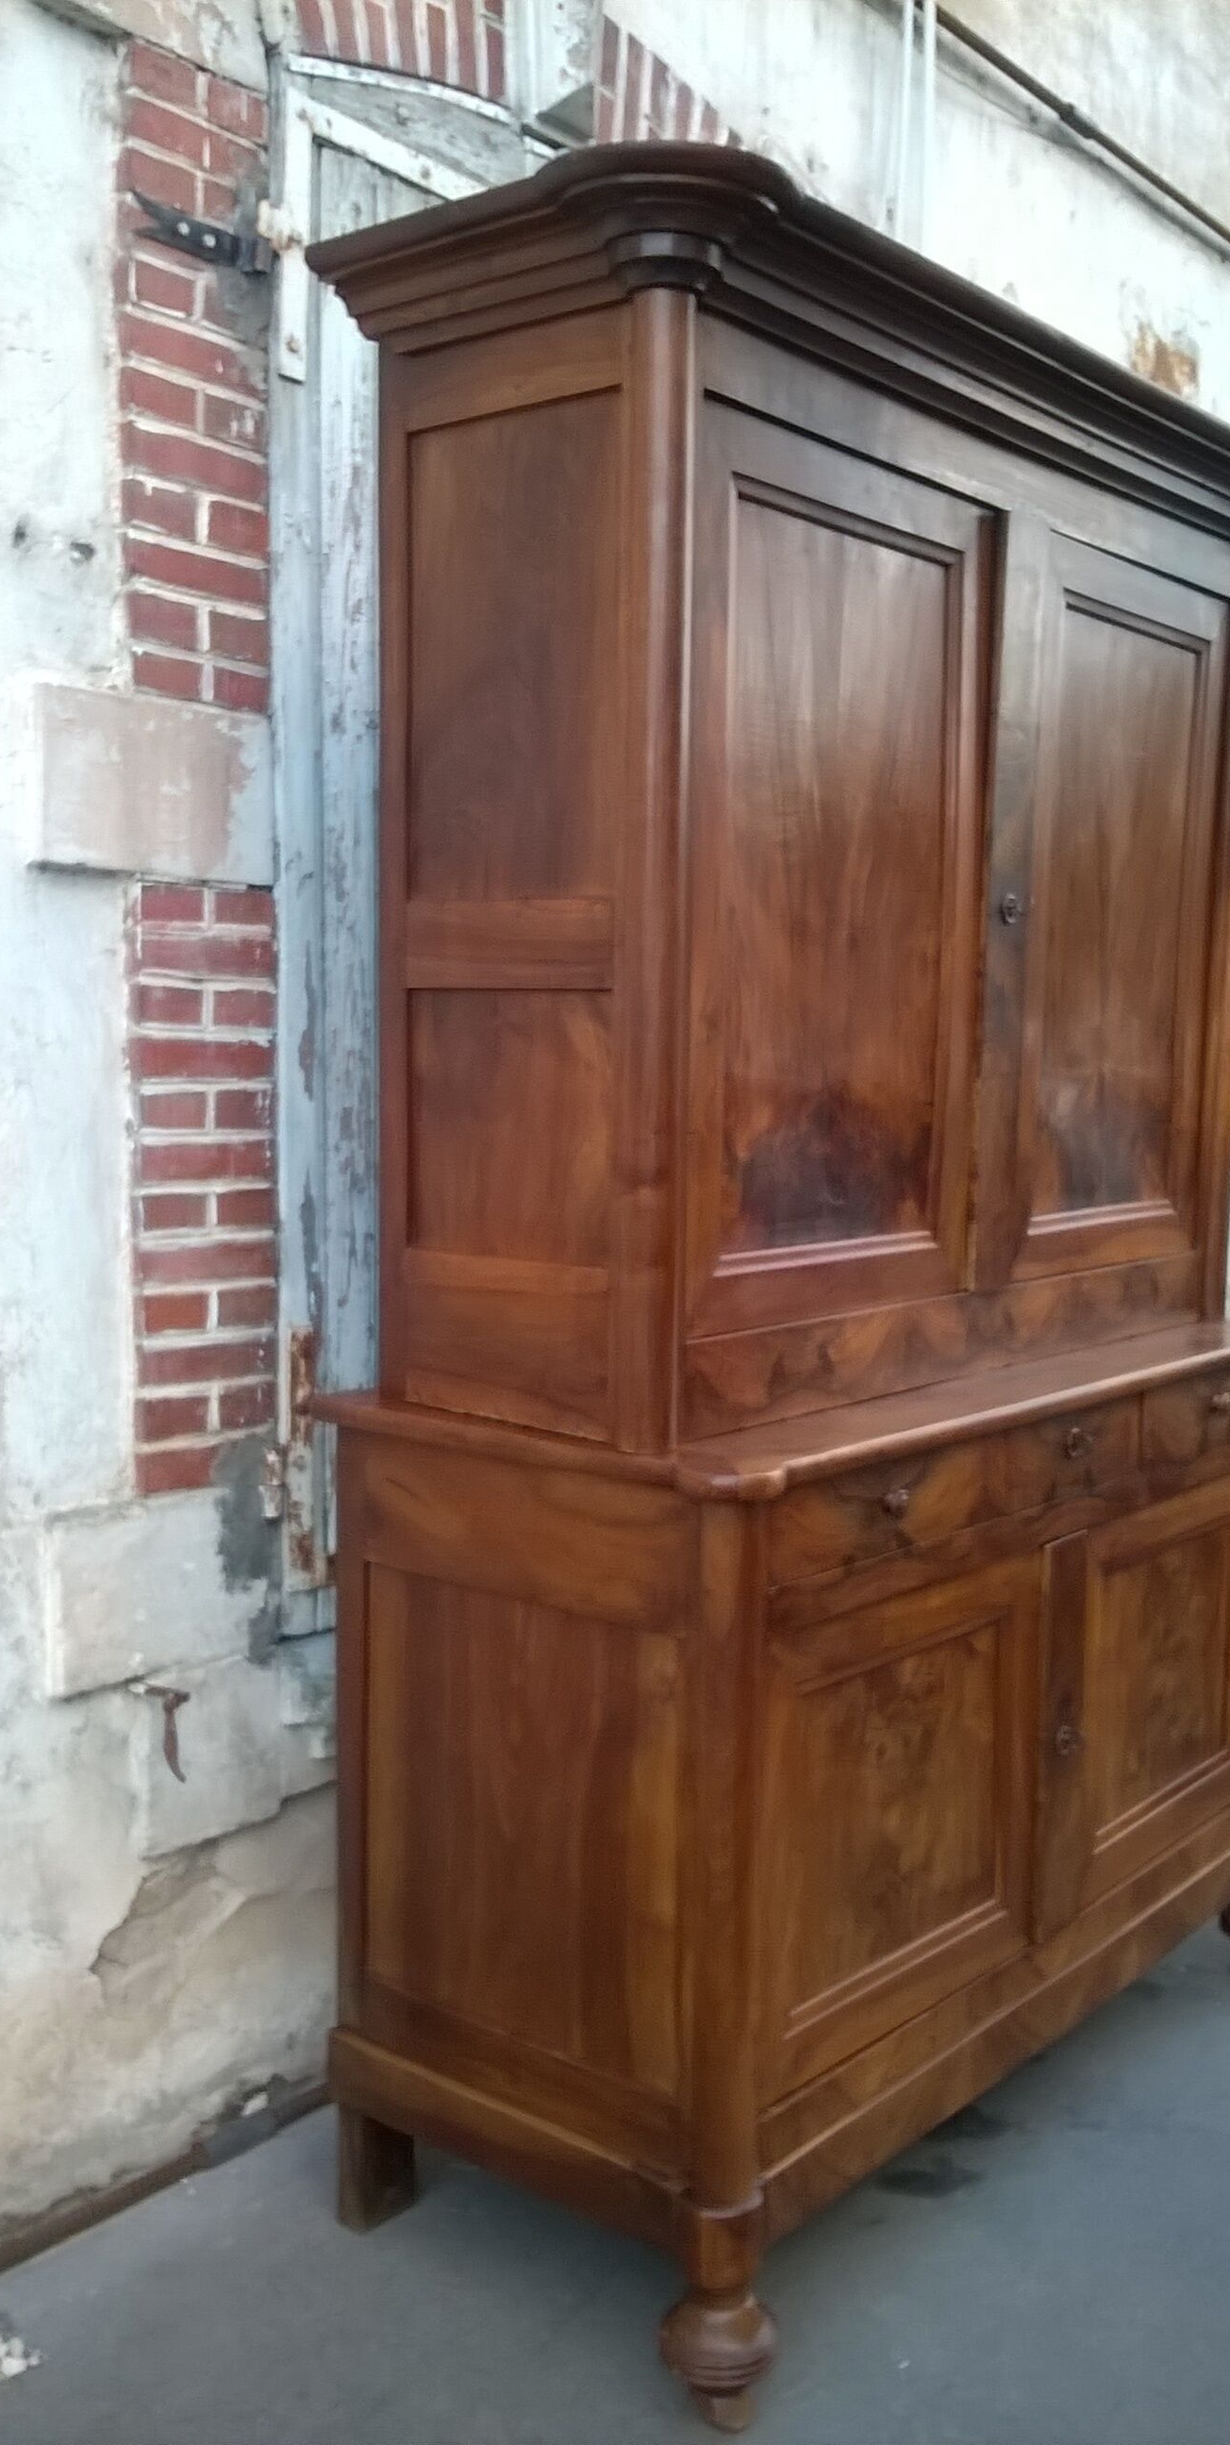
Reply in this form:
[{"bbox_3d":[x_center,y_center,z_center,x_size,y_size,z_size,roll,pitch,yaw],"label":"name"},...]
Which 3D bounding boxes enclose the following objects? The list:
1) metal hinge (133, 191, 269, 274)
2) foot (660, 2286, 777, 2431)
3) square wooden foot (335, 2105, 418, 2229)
[{"bbox_3d":[-0.492,-1.183,2.562,0.039,0.054,0.181,5,6,39],"label":"metal hinge"},{"bbox_3d":[0.114,1.203,2.275,0.124,0.153,0.124,1,5,0],"label":"foot"},{"bbox_3d":[-0.294,1.155,2.674,0.045,0.169,0.105,5,6,39],"label":"square wooden foot"}]

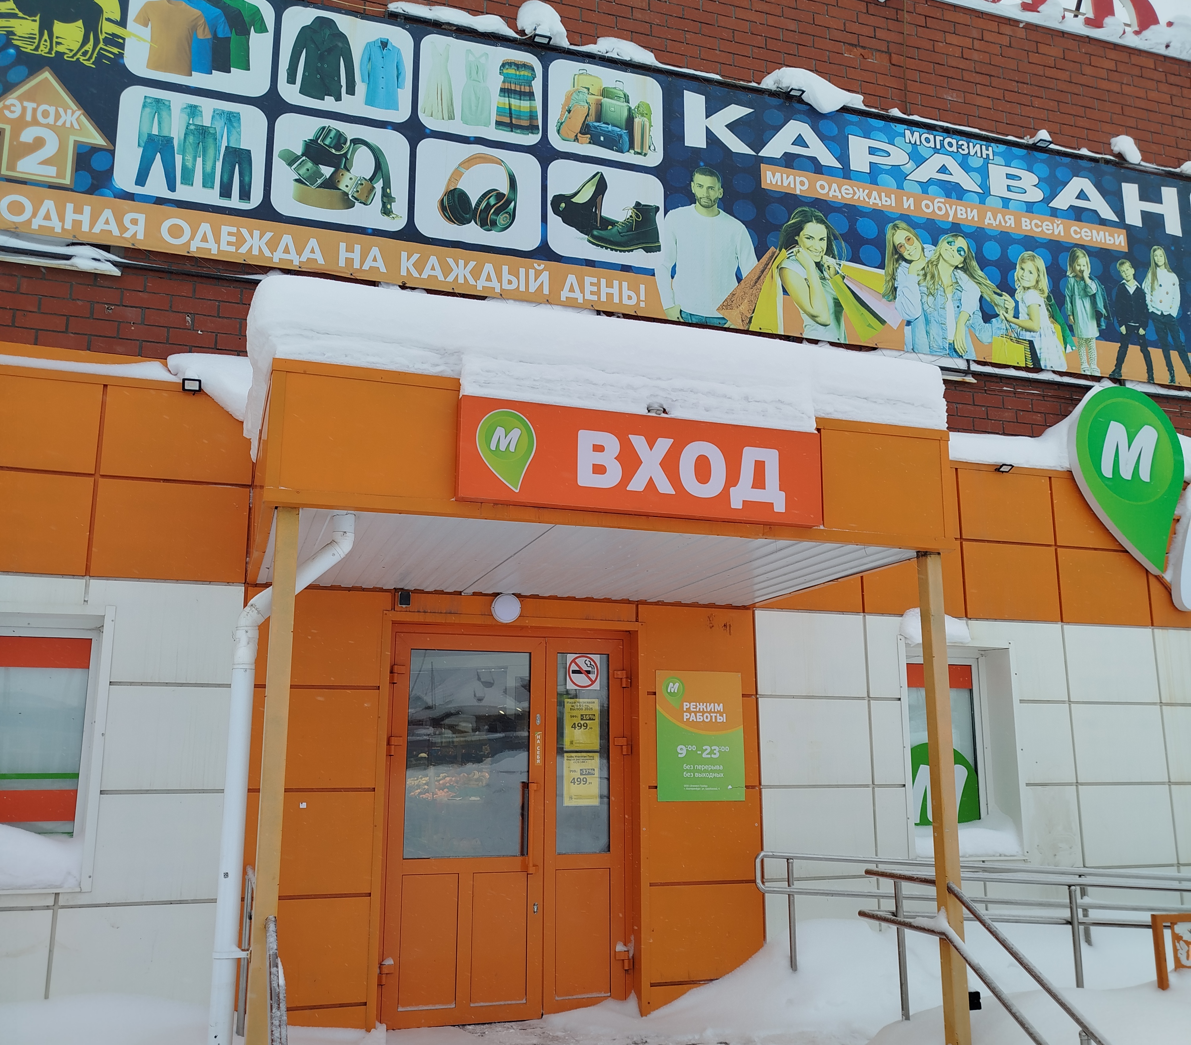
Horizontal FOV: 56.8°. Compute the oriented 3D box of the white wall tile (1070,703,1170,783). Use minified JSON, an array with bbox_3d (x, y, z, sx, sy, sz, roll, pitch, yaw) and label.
[{"bbox_3d":[3.570,1.508,7.510,0.773,0.521,0.035,4,-13,-18],"label":"white wall tile"}]

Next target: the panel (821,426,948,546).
[{"bbox_3d":[1.291,-0.175,4.988,0.667,0.462,0.040,4,-13,-18],"label":"panel"}]

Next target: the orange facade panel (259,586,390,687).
[{"bbox_3d":[-1.504,0.627,5.970,0.779,0.518,0.040,4,-13,-18],"label":"orange facade panel"}]

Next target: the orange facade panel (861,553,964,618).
[{"bbox_3d":[2.085,0.355,7.247,0.763,0.515,0.040,4,-13,-18],"label":"orange facade panel"}]

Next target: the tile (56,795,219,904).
[{"bbox_3d":[-2.246,1.622,5.500,0.753,0.520,0.030,4,-13,-18],"label":"tile"}]

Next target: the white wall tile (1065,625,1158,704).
[{"bbox_3d":[3.570,0.983,7.622,0.773,0.524,0.035,4,-13,-18],"label":"white wall tile"}]

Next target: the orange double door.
[{"bbox_3d":[-0.484,1.680,6.238,1.462,2.145,0.100,4,-13,-18],"label":"orange double door"}]

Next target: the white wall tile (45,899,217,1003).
[{"bbox_3d":[-2.232,2.135,5.353,0.745,0.518,0.035,4,-13,-18],"label":"white wall tile"}]

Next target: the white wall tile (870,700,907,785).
[{"bbox_3d":[1.838,1.388,6.956,0.223,0.521,0.030,4,-13,-18],"label":"white wall tile"}]

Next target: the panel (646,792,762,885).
[{"bbox_3d":[0.636,1.819,6.421,0.721,0.516,0.035,4,-13,-18],"label":"panel"}]

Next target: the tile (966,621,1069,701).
[{"bbox_3d":[2.826,0.930,7.374,0.768,0.524,0.035,4,-13,-18],"label":"tile"}]

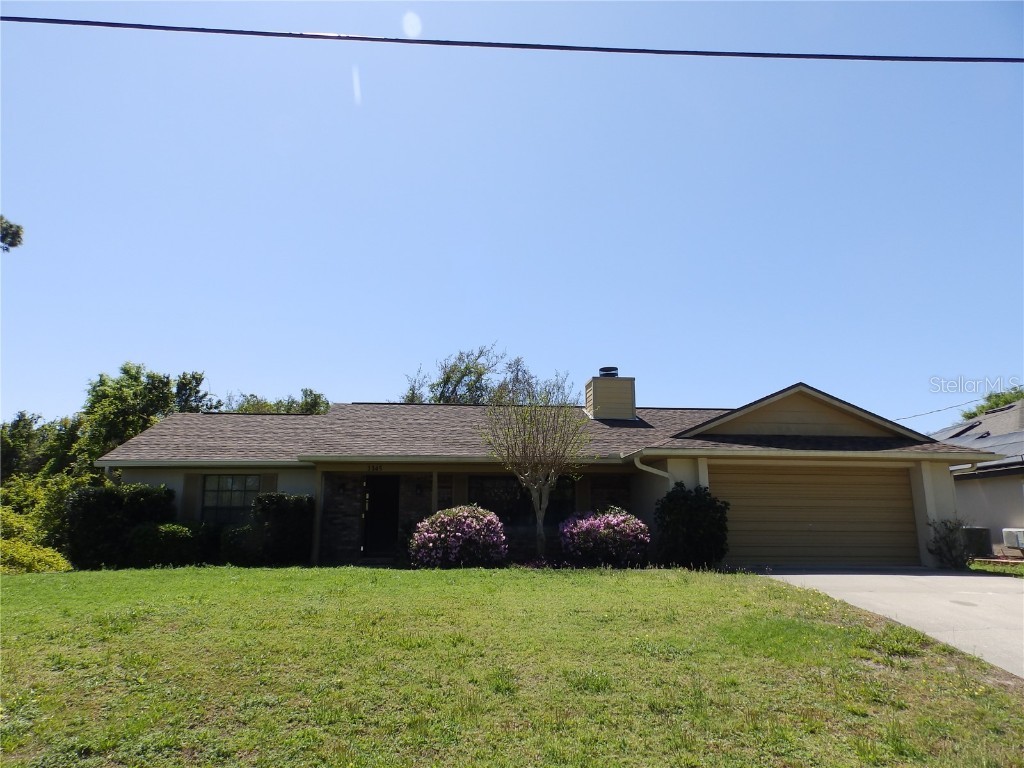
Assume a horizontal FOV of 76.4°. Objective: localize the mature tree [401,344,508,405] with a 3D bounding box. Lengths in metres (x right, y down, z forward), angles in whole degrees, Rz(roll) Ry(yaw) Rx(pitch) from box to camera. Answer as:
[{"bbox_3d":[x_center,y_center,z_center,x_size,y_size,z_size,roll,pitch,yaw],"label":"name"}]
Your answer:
[{"bbox_3d":[-2.775,2.724,30.960,5.300,9.300,5.000,1,-12,-5],"label":"mature tree"}]

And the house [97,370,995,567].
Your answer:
[{"bbox_3d":[0.006,2.224,18.668,20.150,5.350,11.500,1,-12,-5],"label":"house"}]

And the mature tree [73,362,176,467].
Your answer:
[{"bbox_3d":[-13.176,2.363,21.873,3.700,6.300,3.700,1,-12,-5],"label":"mature tree"}]

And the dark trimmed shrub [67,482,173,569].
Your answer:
[{"bbox_3d":[-8.541,3.121,14.220,2.150,1.800,1.600,1,-12,-5],"label":"dark trimmed shrub"}]

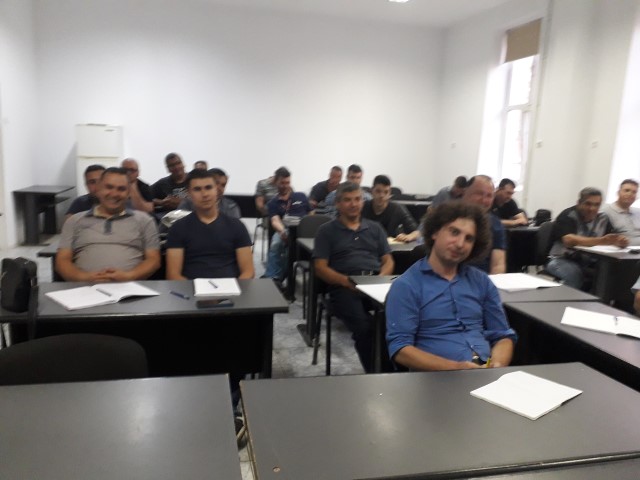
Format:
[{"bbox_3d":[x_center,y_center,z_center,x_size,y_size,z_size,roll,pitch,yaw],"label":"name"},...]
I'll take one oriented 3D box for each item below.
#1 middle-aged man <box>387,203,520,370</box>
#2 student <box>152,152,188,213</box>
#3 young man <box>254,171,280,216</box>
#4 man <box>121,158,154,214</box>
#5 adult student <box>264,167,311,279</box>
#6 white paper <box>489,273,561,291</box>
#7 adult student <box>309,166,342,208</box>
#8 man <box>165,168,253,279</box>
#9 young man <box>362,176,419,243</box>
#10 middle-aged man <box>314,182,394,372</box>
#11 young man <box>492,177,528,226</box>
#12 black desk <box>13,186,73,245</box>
[{"bbox_3d":[0.582,0.532,2.084,0.580,1.280,0.850,2,11,-6],"label":"middle-aged man"},{"bbox_3d":[-1.508,-0.180,5.076,0.520,1.330,0.780,0,11,-13],"label":"student"},{"bbox_3d":[-0.580,-0.349,6.447,0.520,1.240,0.800,1,11,-9],"label":"young man"},{"bbox_3d":[-2.036,-0.203,5.422,0.540,1.330,0.720,-2,10,-25],"label":"man"},{"bbox_3d":[-0.371,-0.183,5.639,0.540,1.240,0.800,1,11,-9],"label":"adult student"},{"bbox_3d":[1.205,0.243,3.041,0.440,0.025,0.310,2,9,-4],"label":"white paper"},{"bbox_3d":[0.125,-0.281,6.550,0.540,1.330,0.720,0,10,-18],"label":"adult student"},{"bbox_3d":[-0.611,0.295,2.783,0.510,1.330,0.740,0,10,-15],"label":"man"},{"bbox_3d":[0.610,0.073,4.579,0.560,1.310,0.740,1,9,-12],"label":"young man"},{"bbox_3d":[0.240,0.297,3.211,0.540,1.280,0.850,2,11,-8],"label":"middle-aged man"},{"bbox_3d":[2.245,-0.070,5.946,0.550,1.310,0.740,-2,10,-28],"label":"young man"},{"bbox_3d":[-3.741,-0.355,6.931,0.530,0.740,1.200,0,11,-13],"label":"black desk"}]

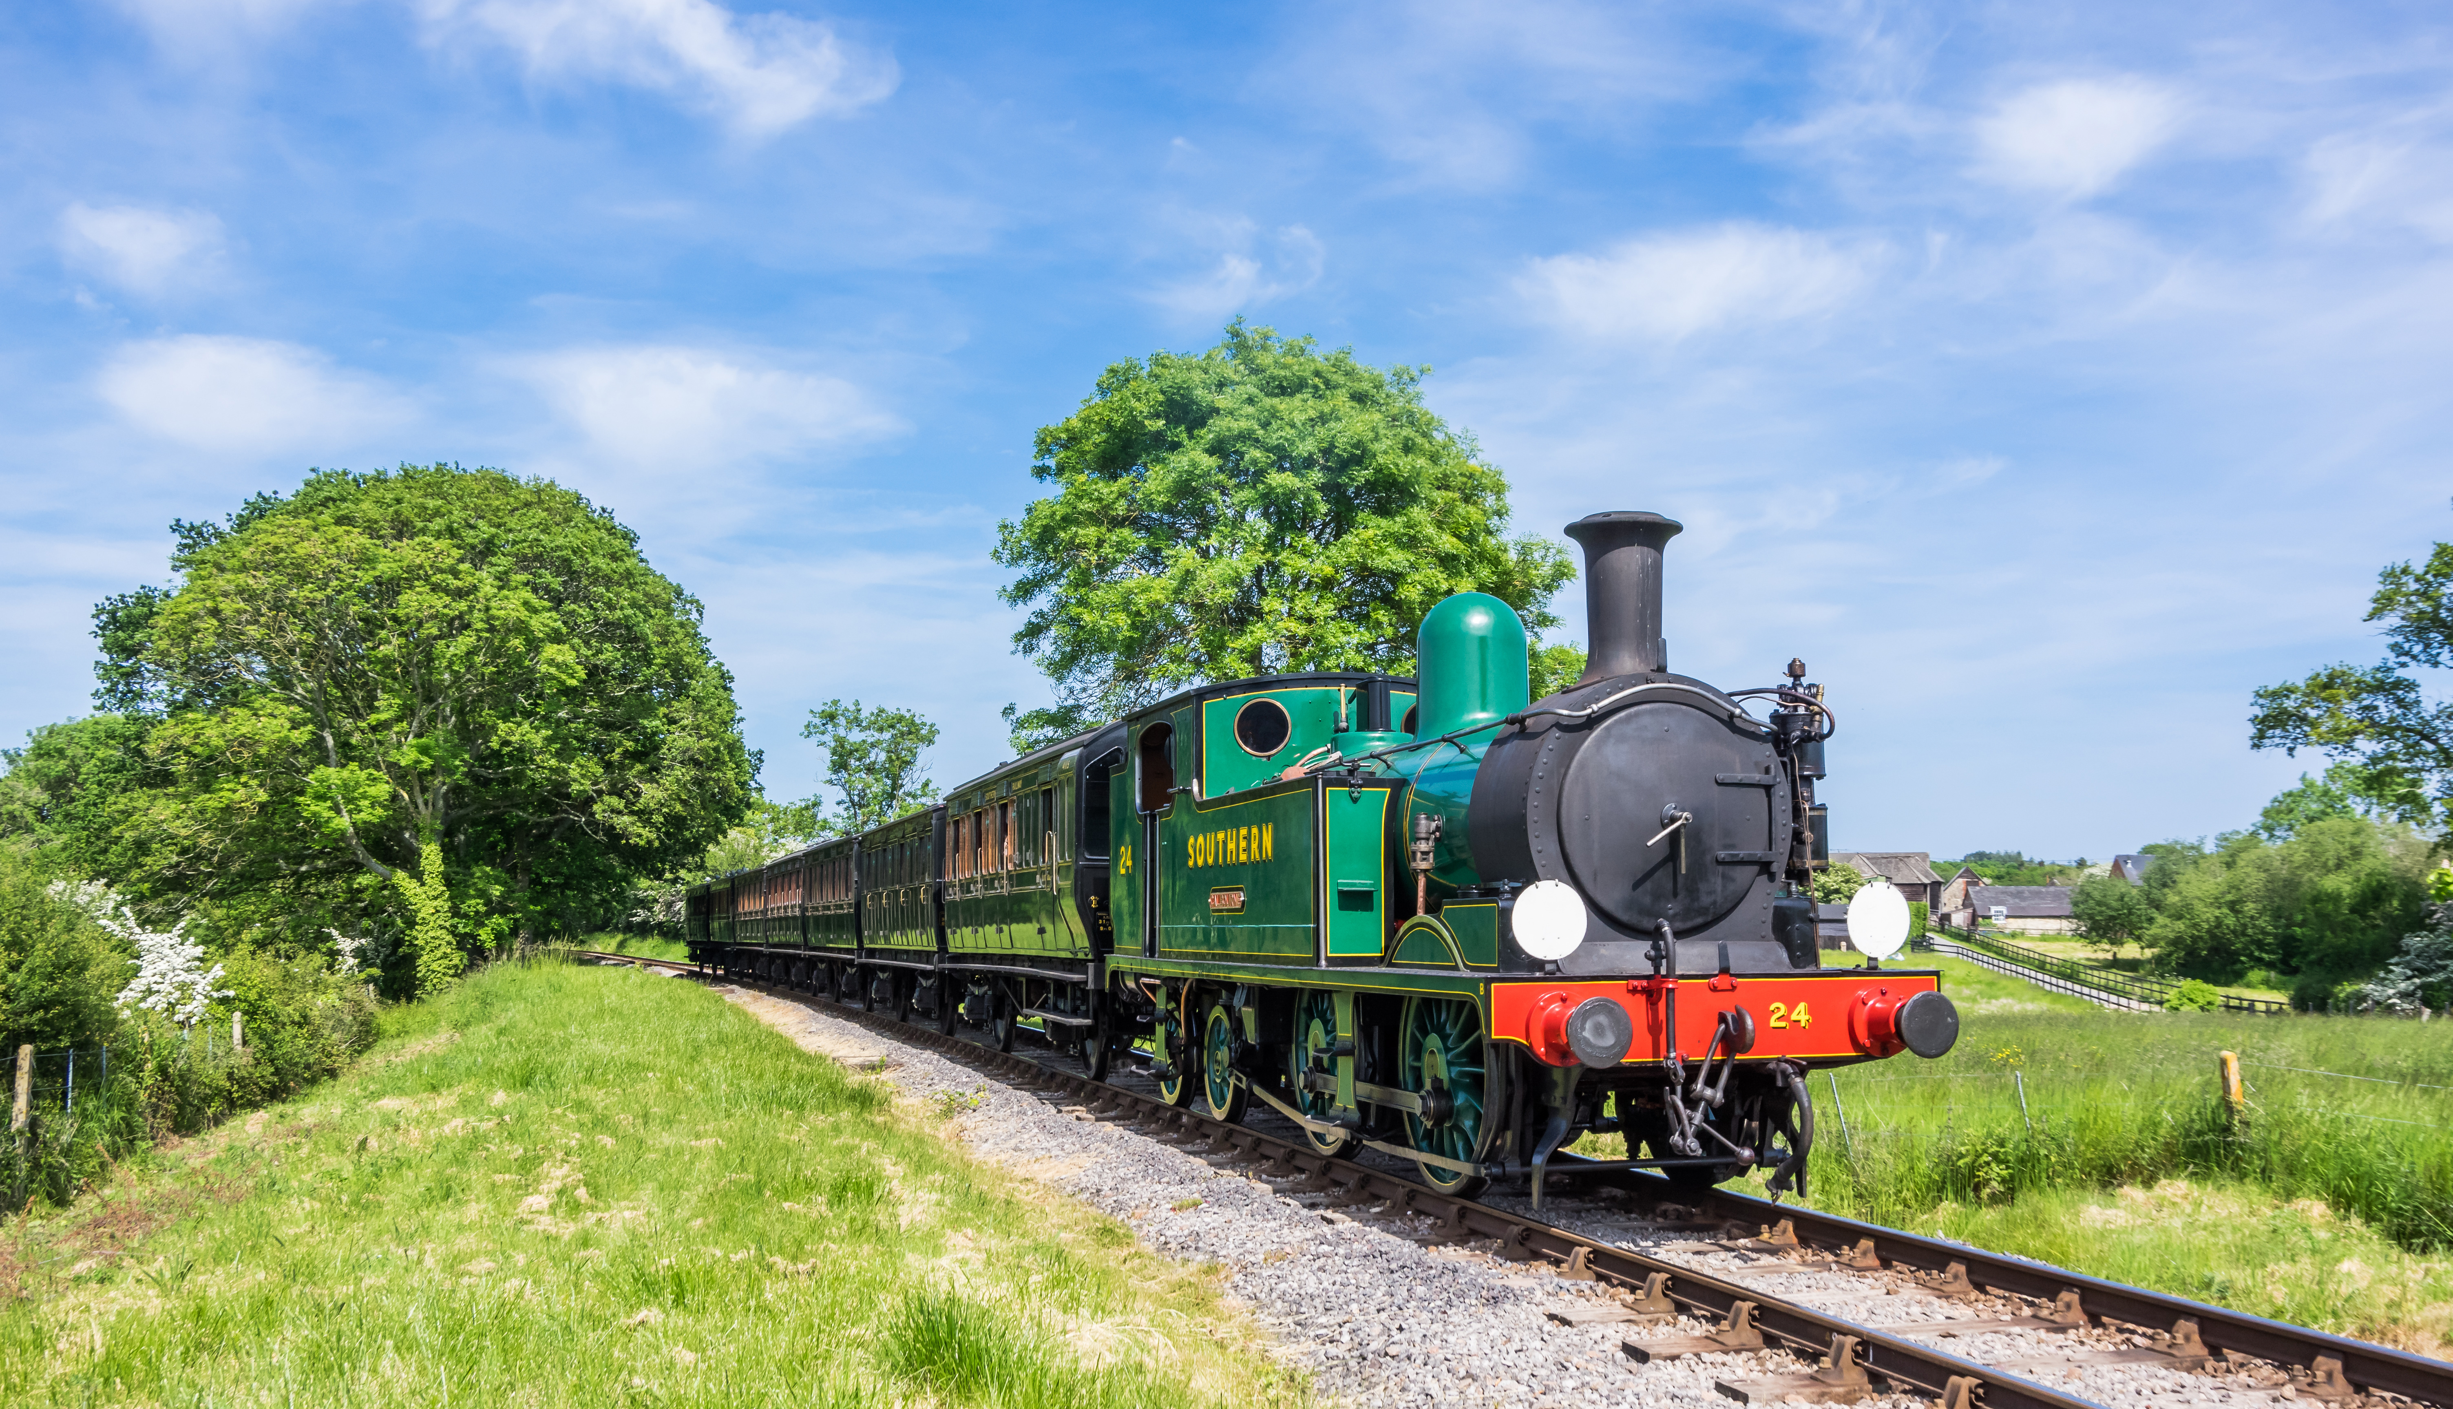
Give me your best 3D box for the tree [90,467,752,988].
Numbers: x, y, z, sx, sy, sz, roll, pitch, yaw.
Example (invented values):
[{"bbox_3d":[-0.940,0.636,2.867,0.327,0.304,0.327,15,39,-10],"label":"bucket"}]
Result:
[{"bbox_3d":[-22.915,0.697,61.285,17.790,15.360,16.370,2,-7,-20],"label":"tree"}]

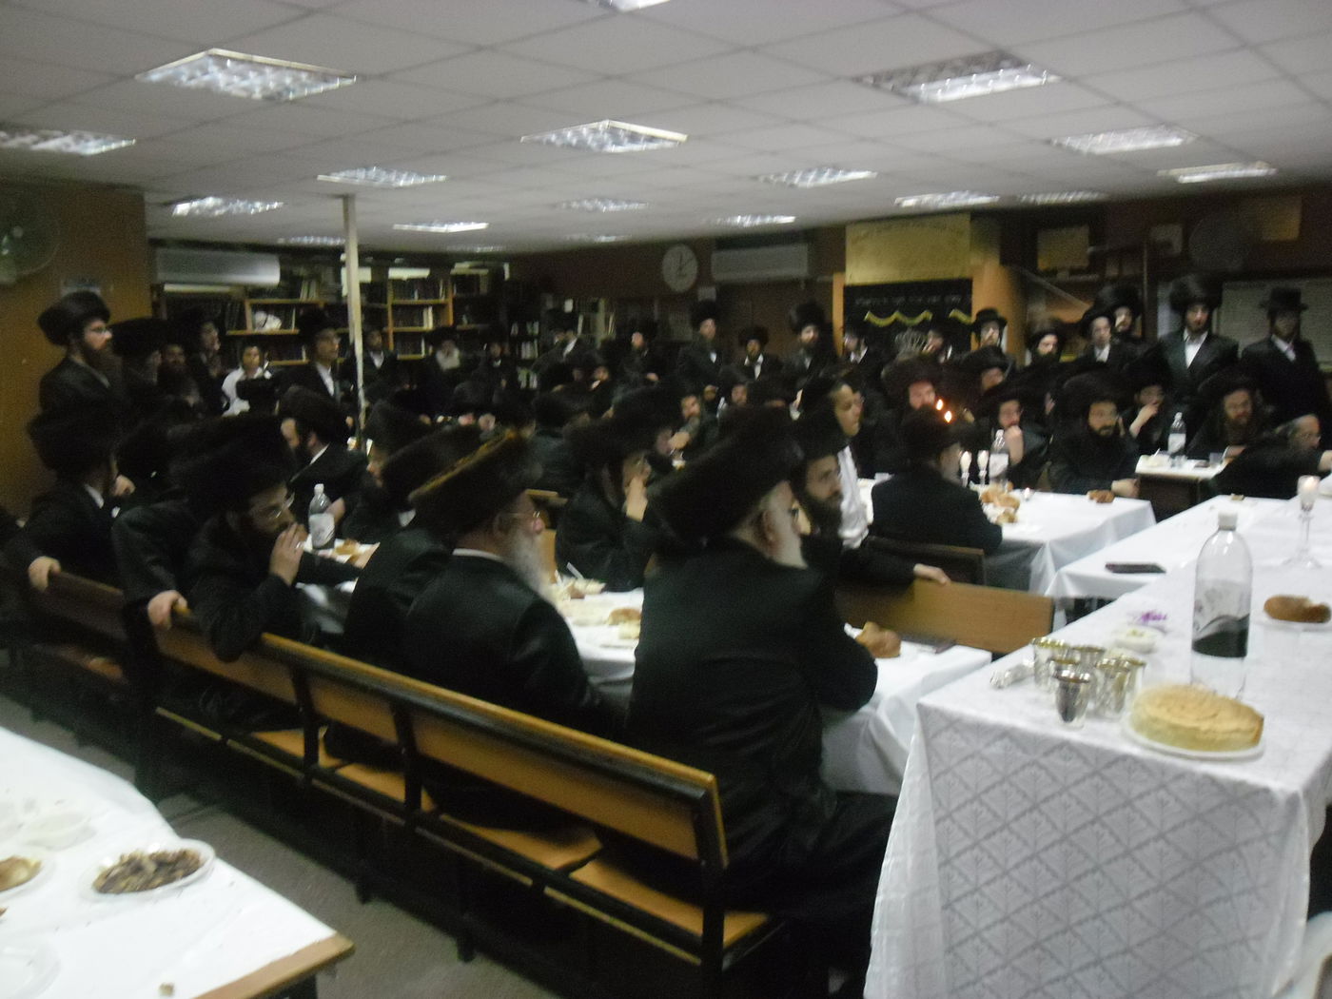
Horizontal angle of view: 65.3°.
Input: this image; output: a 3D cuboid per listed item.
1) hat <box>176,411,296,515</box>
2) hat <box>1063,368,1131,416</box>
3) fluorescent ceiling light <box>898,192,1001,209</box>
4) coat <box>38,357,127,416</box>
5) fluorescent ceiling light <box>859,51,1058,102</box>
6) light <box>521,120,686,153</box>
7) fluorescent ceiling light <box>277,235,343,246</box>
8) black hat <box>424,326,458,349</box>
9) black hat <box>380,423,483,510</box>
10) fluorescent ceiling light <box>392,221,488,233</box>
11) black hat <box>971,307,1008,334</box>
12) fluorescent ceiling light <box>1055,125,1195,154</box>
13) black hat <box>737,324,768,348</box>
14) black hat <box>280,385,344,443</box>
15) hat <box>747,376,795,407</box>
[{"bbox_3d":[-1.266,-0.102,3.050,0.360,0.170,0.350,-30,18,-14],"label":"hat"},{"bbox_3d":[2.169,-0.539,5.250,0.340,0.210,0.340,-3,10,-12],"label":"hat"},{"bbox_3d":[2.075,-2.214,7.658,0.580,0.070,0.580,8,13,40],"label":"fluorescent ceiling light"},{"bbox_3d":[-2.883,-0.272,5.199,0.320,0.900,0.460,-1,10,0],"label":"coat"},{"bbox_3d":[1.077,-1.544,3.819,0.580,0.070,0.580,8,13,40],"label":"fluorescent ceiling light"},{"bbox_3d":[-0.284,-1.722,4.934,0.600,0.080,0.600,7,12,40],"label":"light"},{"bbox_3d":[-3.283,-2.439,9.800,0.600,0.080,0.600,7,12,40],"label":"fluorescent ceiling light"},{"bbox_3d":[-2.082,-1.495,9.600,0.330,0.190,0.340,-3,10,-12],"label":"black hat"},{"bbox_3d":[-0.630,-0.085,2.880,0.350,0.160,0.340,-39,28,-26],"label":"black hat"},{"bbox_3d":[-1.908,-2.321,8.798,0.580,0.070,0.580,7,13,40],"label":"fluorescent ceiling light"},{"bbox_3d":[2.601,-1.439,8.350,0.310,0.150,0.330,2,5,14],"label":"black hat"},{"bbox_3d":[2.294,-1.809,5.198,0.580,0.070,0.580,7,13,40],"label":"fluorescent ceiling light"},{"bbox_3d":[0.790,-1.499,9.500,0.280,0.200,0.280,-1,10,0],"label":"black hat"},{"bbox_3d":[-1.615,-0.388,4.750,0.350,0.160,0.340,24,8,-7],"label":"black hat"},{"bbox_3d":[0.658,-0.674,6.500,0.310,0.190,0.310,-1,10,0],"label":"hat"}]

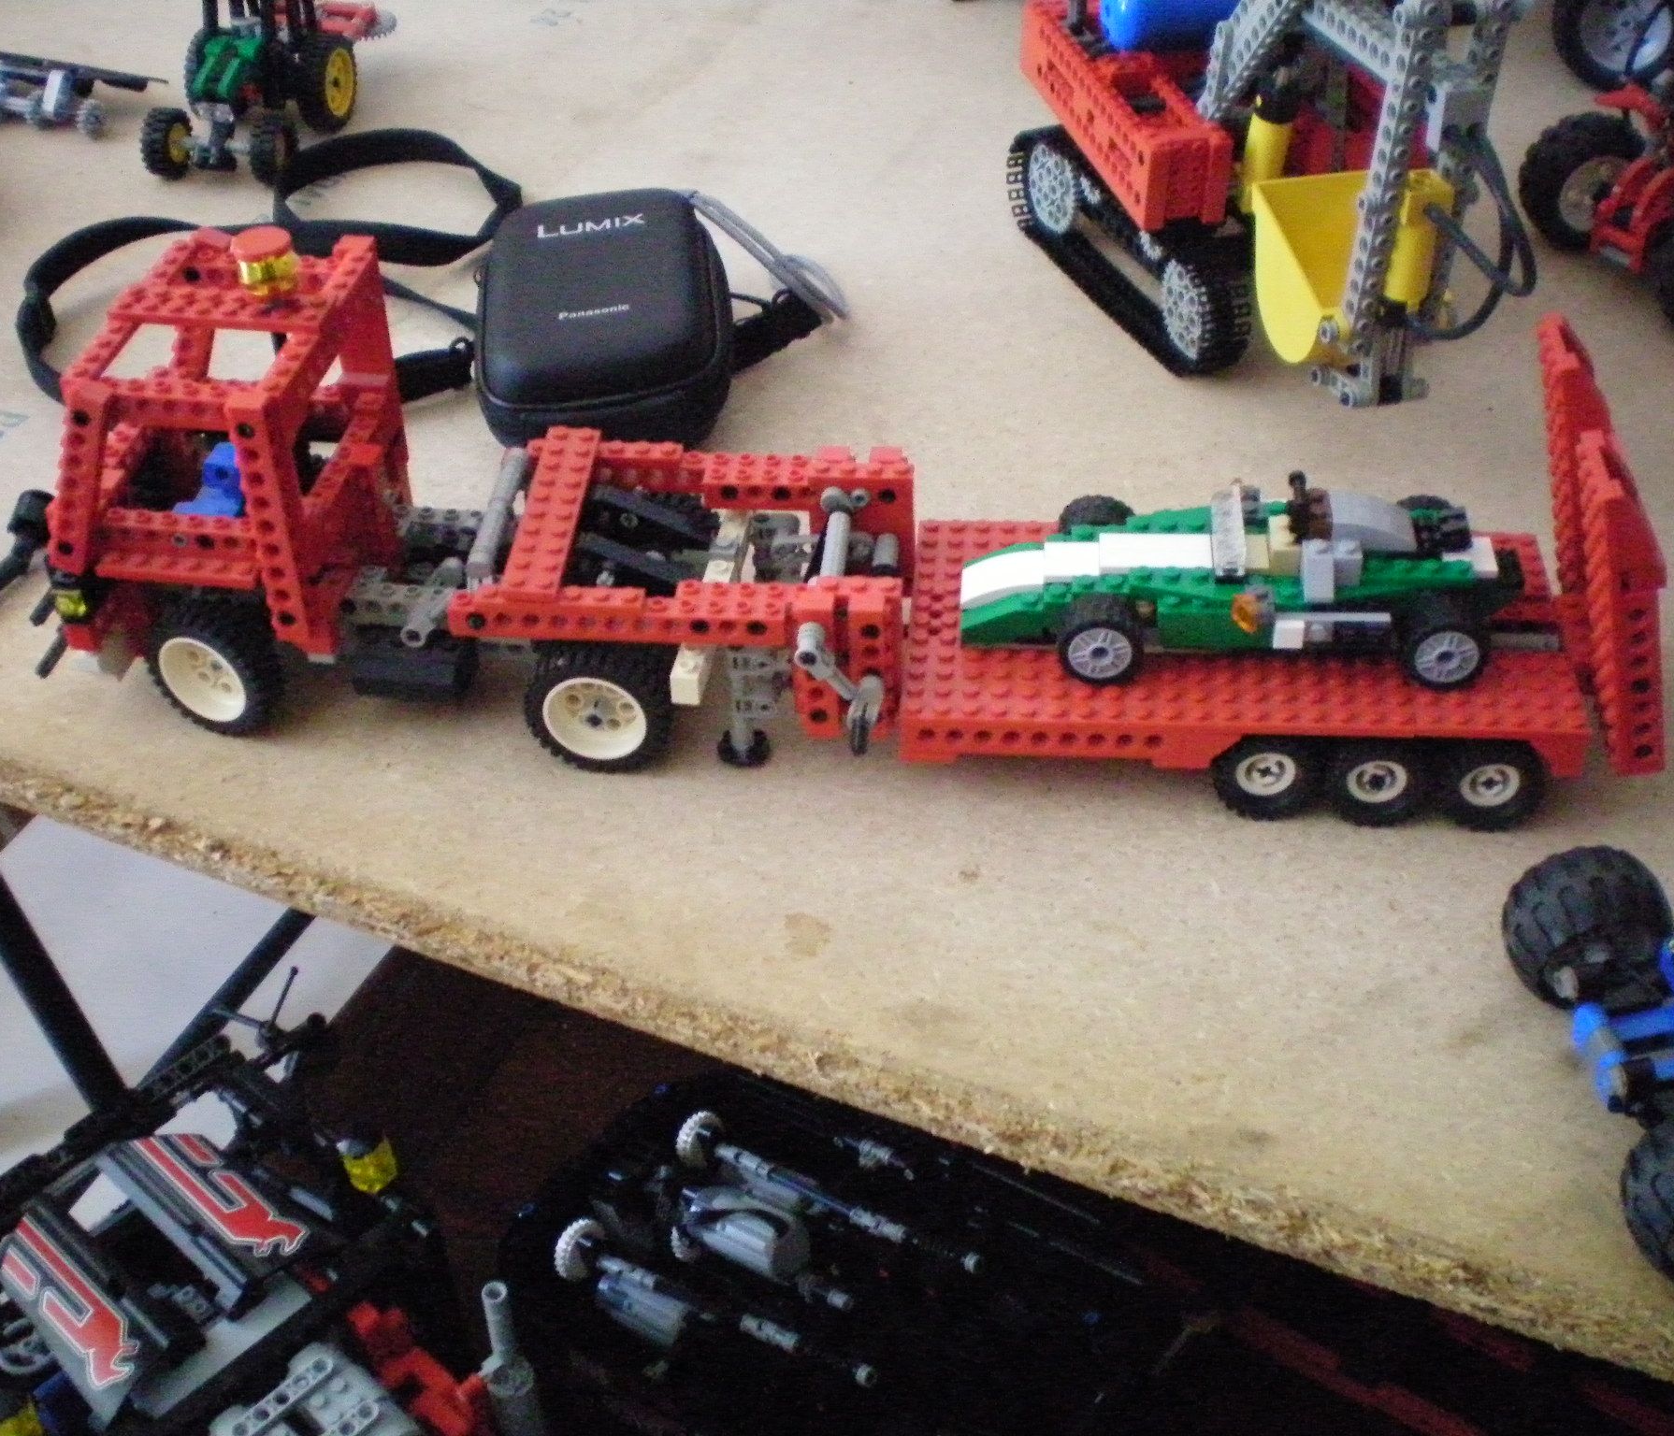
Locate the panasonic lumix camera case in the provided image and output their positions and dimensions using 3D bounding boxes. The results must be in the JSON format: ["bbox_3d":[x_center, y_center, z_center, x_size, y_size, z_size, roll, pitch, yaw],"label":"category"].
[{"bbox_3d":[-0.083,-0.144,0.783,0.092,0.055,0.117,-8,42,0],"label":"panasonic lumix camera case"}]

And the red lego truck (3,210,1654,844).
[{"bbox_3d":[0.000,-0.063,0.620,0.476,0.144,0.103,3,41,7],"label":"red lego truck"}]

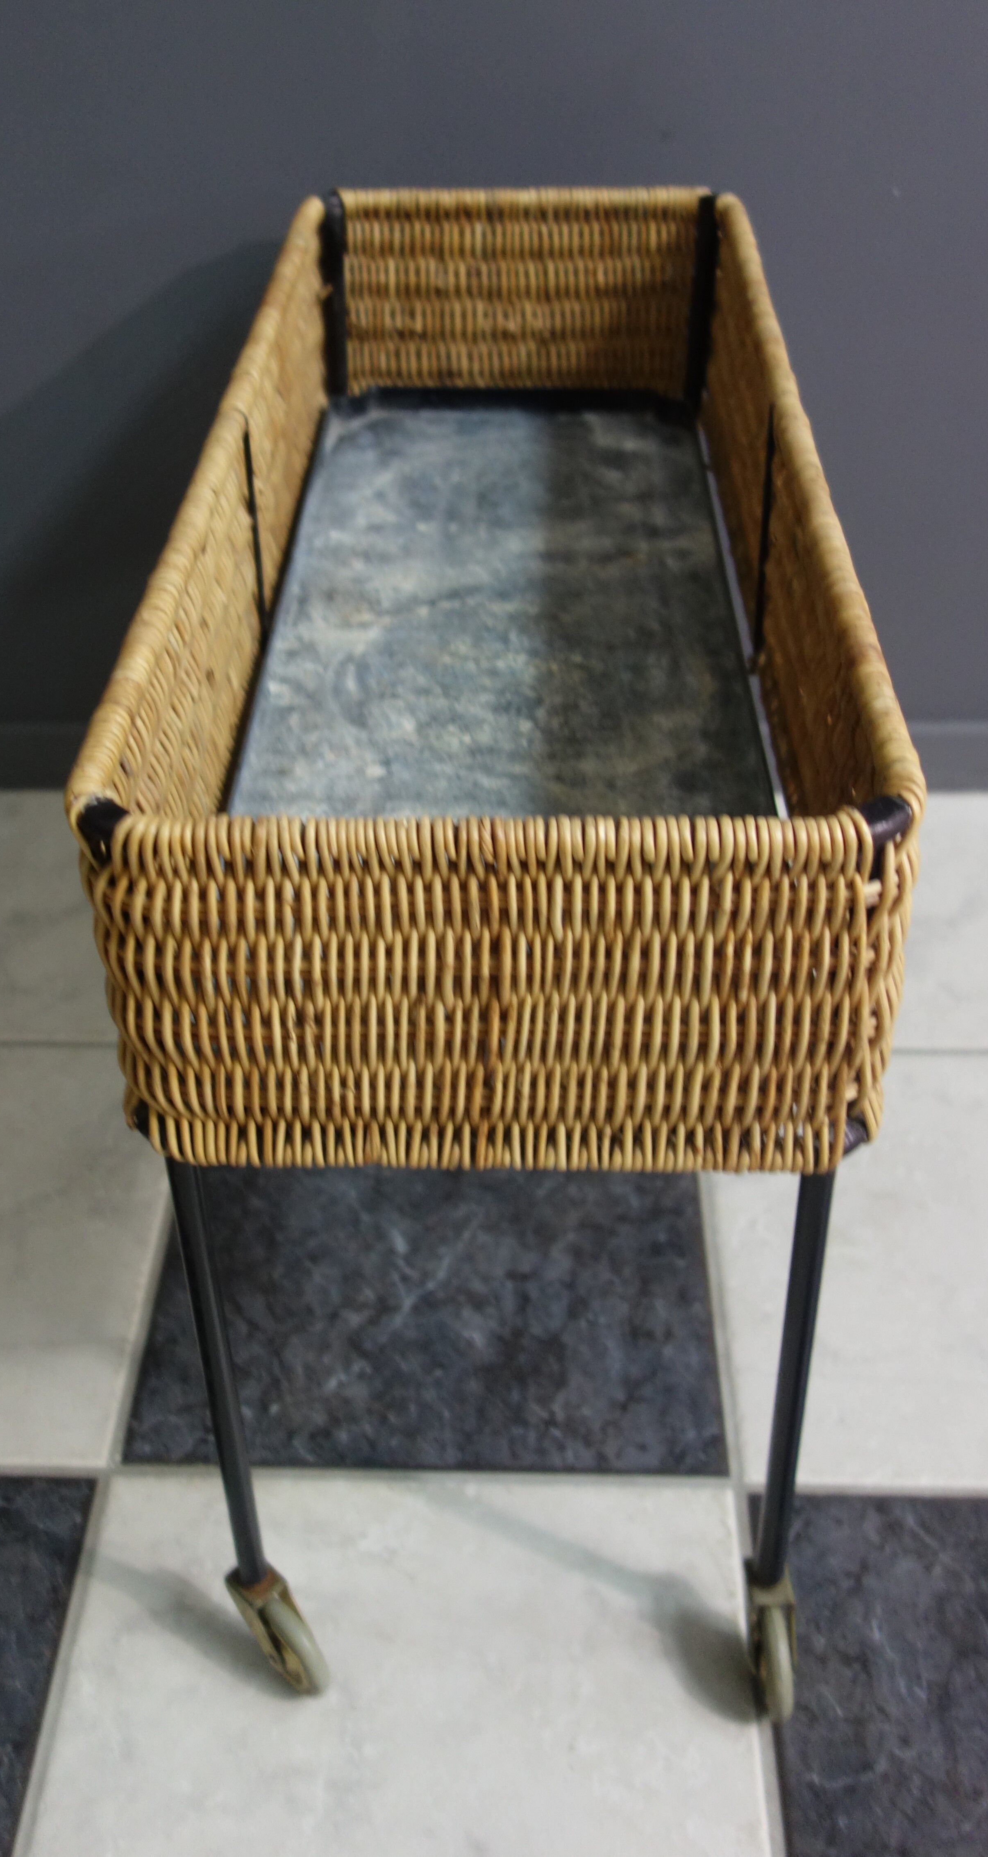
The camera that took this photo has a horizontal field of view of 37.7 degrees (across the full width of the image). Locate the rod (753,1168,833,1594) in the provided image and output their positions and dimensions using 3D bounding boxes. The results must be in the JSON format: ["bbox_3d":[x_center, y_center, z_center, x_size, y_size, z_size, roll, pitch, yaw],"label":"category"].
[{"bbox_3d":[0.152,0.241,0.738,0.016,0.355,0.016,-1,37,4],"label":"rod"}]

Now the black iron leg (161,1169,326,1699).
[{"bbox_3d":[-0.126,0.281,0.763,0.065,0.442,0.040,2,37,1],"label":"black iron leg"}]

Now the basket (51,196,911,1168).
[{"bbox_3d":[0.013,-0.223,0.850,0.305,0.183,0.760,0,42,2],"label":"basket"}]

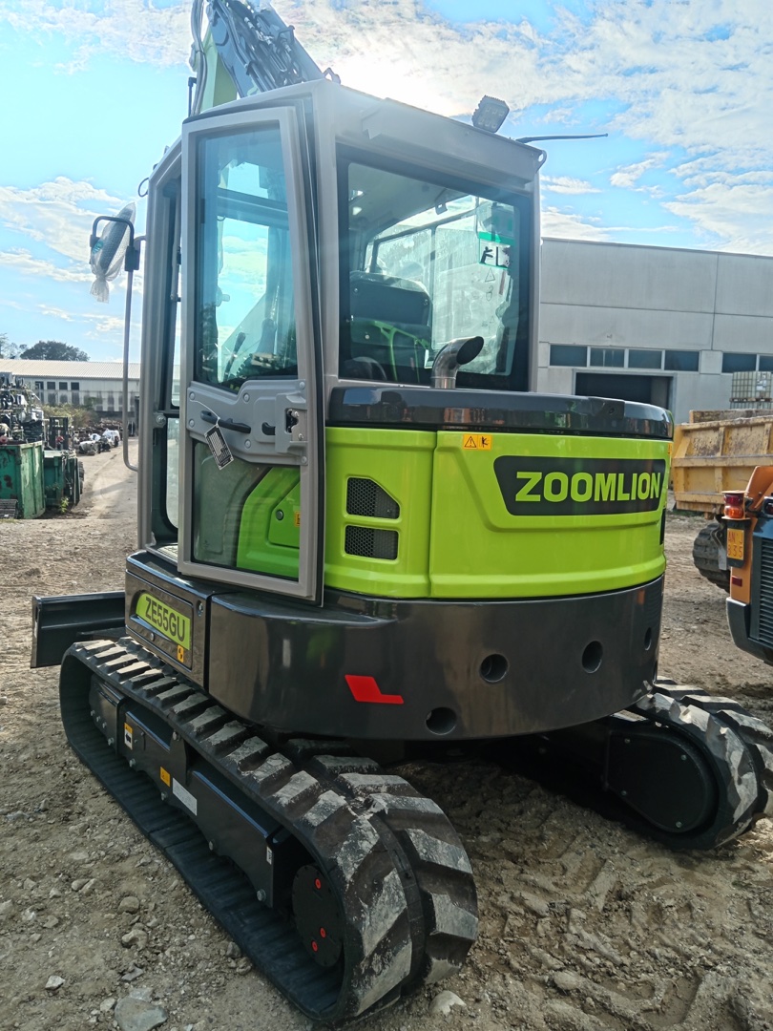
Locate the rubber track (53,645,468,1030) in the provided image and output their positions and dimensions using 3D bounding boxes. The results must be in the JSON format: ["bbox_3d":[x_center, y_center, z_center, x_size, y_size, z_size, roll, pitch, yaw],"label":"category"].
[{"bbox_3d":[-0.657,0.911,2.954,0.400,0.565,2.560,-3,8,-36],"label":"rubber track"}]

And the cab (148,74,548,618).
[{"bbox_3d":[-0.257,-0.598,3.103,1.130,1.560,1.180,-3,8,-36],"label":"cab"}]

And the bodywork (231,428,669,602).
[{"bbox_3d":[0.421,-0.050,2.770,1.760,0.500,0.820,-3,8,-36],"label":"bodywork"}]

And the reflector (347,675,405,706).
[{"bbox_3d":[-0.034,0.495,2.284,0.166,0.081,0.010,2,7,1],"label":"reflector"}]

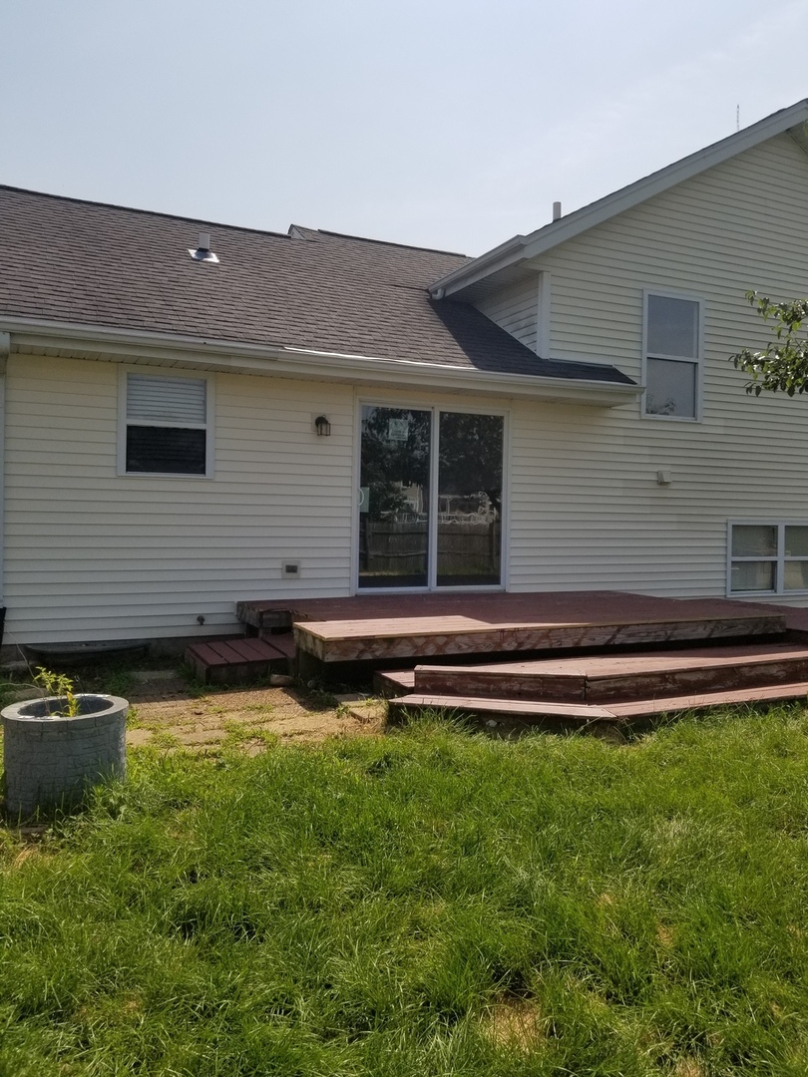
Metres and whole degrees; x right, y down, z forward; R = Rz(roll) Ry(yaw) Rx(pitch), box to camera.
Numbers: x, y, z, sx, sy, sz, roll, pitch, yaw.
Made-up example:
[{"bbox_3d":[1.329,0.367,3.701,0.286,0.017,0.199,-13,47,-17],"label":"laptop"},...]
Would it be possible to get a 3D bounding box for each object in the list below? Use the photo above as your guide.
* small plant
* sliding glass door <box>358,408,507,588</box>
[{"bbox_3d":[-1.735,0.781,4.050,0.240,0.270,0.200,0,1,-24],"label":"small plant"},{"bbox_3d":[0.323,-0.413,8.713,1.780,1.960,0.100,0,1,-24],"label":"sliding glass door"}]

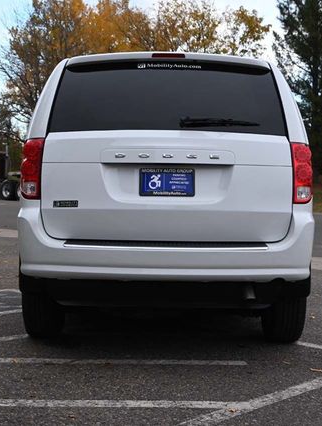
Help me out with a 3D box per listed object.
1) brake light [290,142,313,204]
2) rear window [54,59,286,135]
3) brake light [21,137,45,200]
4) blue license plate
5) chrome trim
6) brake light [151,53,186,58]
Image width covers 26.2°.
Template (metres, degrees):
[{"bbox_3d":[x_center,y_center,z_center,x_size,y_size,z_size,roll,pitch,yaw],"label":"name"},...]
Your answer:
[{"bbox_3d":[0.819,-0.227,4.020,0.135,0.345,0.160,1,2,0],"label":"brake light"},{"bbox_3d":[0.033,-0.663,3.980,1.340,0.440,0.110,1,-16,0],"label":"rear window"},{"bbox_3d":[-0.742,-0.255,4.000,0.135,0.345,0.160,1,2,0],"label":"brake light"},{"bbox_3d":[0.036,-0.170,3.870,0.313,0.158,0.020,1,2,0],"label":"blue license plate"},{"bbox_3d":[0.030,0.184,3.810,1.130,0.045,0.070,1,2,0],"label":"chrome trim"},{"bbox_3d":[0.045,-0.913,4.030,0.193,0.033,0.040,1,2,0],"label":"brake light"}]

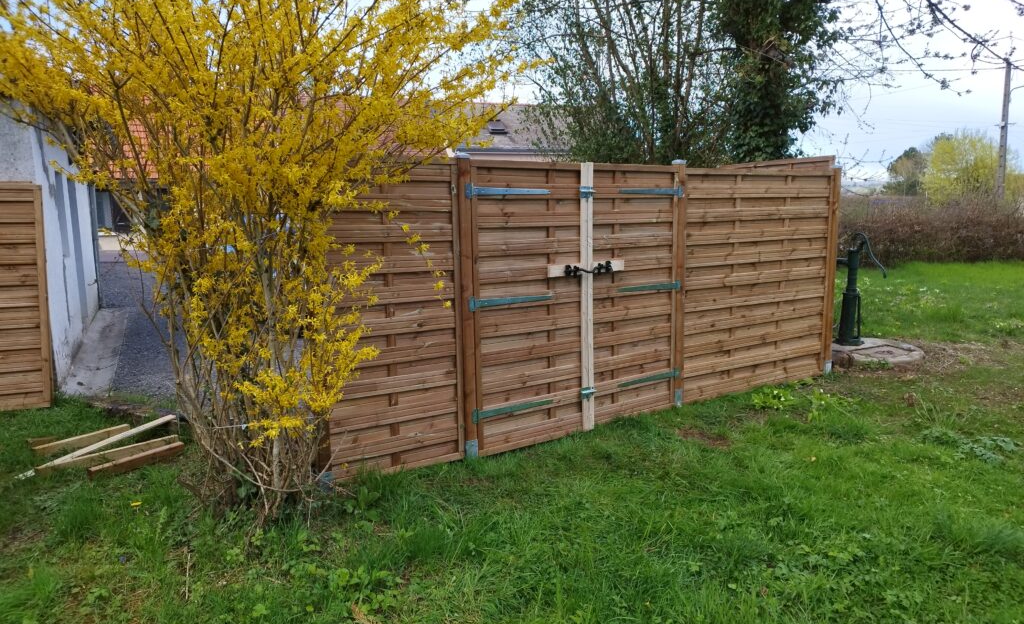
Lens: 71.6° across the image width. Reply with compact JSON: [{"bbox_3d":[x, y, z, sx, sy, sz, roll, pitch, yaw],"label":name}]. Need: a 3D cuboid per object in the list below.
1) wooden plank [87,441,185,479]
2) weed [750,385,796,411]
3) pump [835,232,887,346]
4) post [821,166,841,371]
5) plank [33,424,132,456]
[{"bbox_3d":[-2.288,0.919,4.363,0.062,0.063,0.560,5,10,36],"label":"wooden plank"},{"bbox_3d":[2.025,0.667,5.494,0.330,0.120,0.280,2,8,20],"label":"weed"},{"bbox_3d":[3.604,-0.239,7.396,0.550,1.170,0.280,3,9,28],"label":"pump"},{"bbox_3d":[2.913,-0.391,6.460,0.075,1.840,0.075,-6,9,-31],"label":"post"},{"bbox_3d":[-2.885,0.874,4.792,0.050,0.070,0.590,5,10,36],"label":"plank"}]

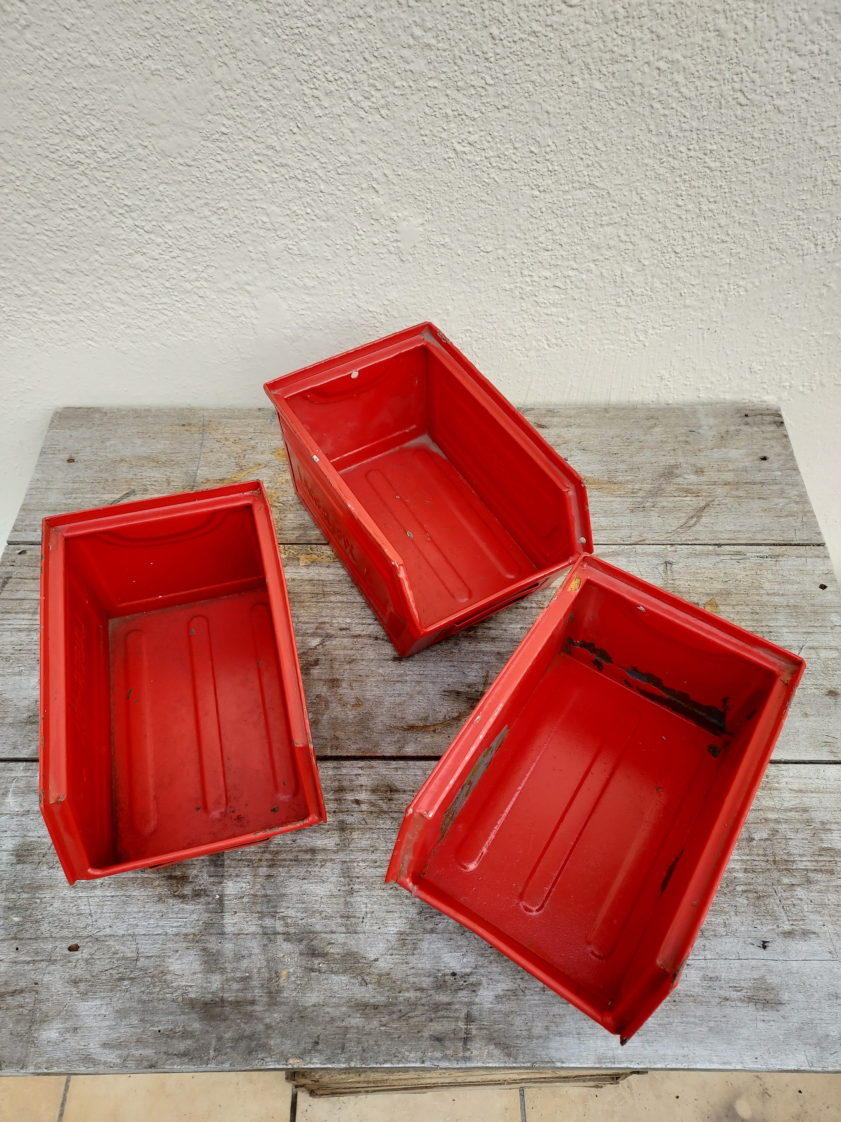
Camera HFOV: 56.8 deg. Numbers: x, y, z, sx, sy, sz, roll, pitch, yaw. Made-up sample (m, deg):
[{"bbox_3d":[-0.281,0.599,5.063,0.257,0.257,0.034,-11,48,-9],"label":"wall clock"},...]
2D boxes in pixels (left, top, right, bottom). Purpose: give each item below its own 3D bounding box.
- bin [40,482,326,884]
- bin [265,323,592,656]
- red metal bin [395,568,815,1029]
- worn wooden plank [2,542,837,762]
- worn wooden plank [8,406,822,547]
[{"bbox_3d":[-0.155,0.084,0.525,0.148,0.125,0.231,-12,56,-8],"label":"bin"},{"bbox_3d":[0.004,-0.050,0.617,0.148,0.125,0.231,-26,59,-17],"label":"bin"},{"bbox_3d":[0.105,0.142,0.484,0.148,0.125,0.231,28,60,18],"label":"red metal bin"},{"bbox_3d":[-0.005,0.070,0.623,0.703,0.022,0.187,0,55,0],"label":"worn wooden plank"},{"bbox_3d":[-0.005,-0.077,0.725,0.710,0.022,0.168,0,55,0],"label":"worn wooden plank"}]

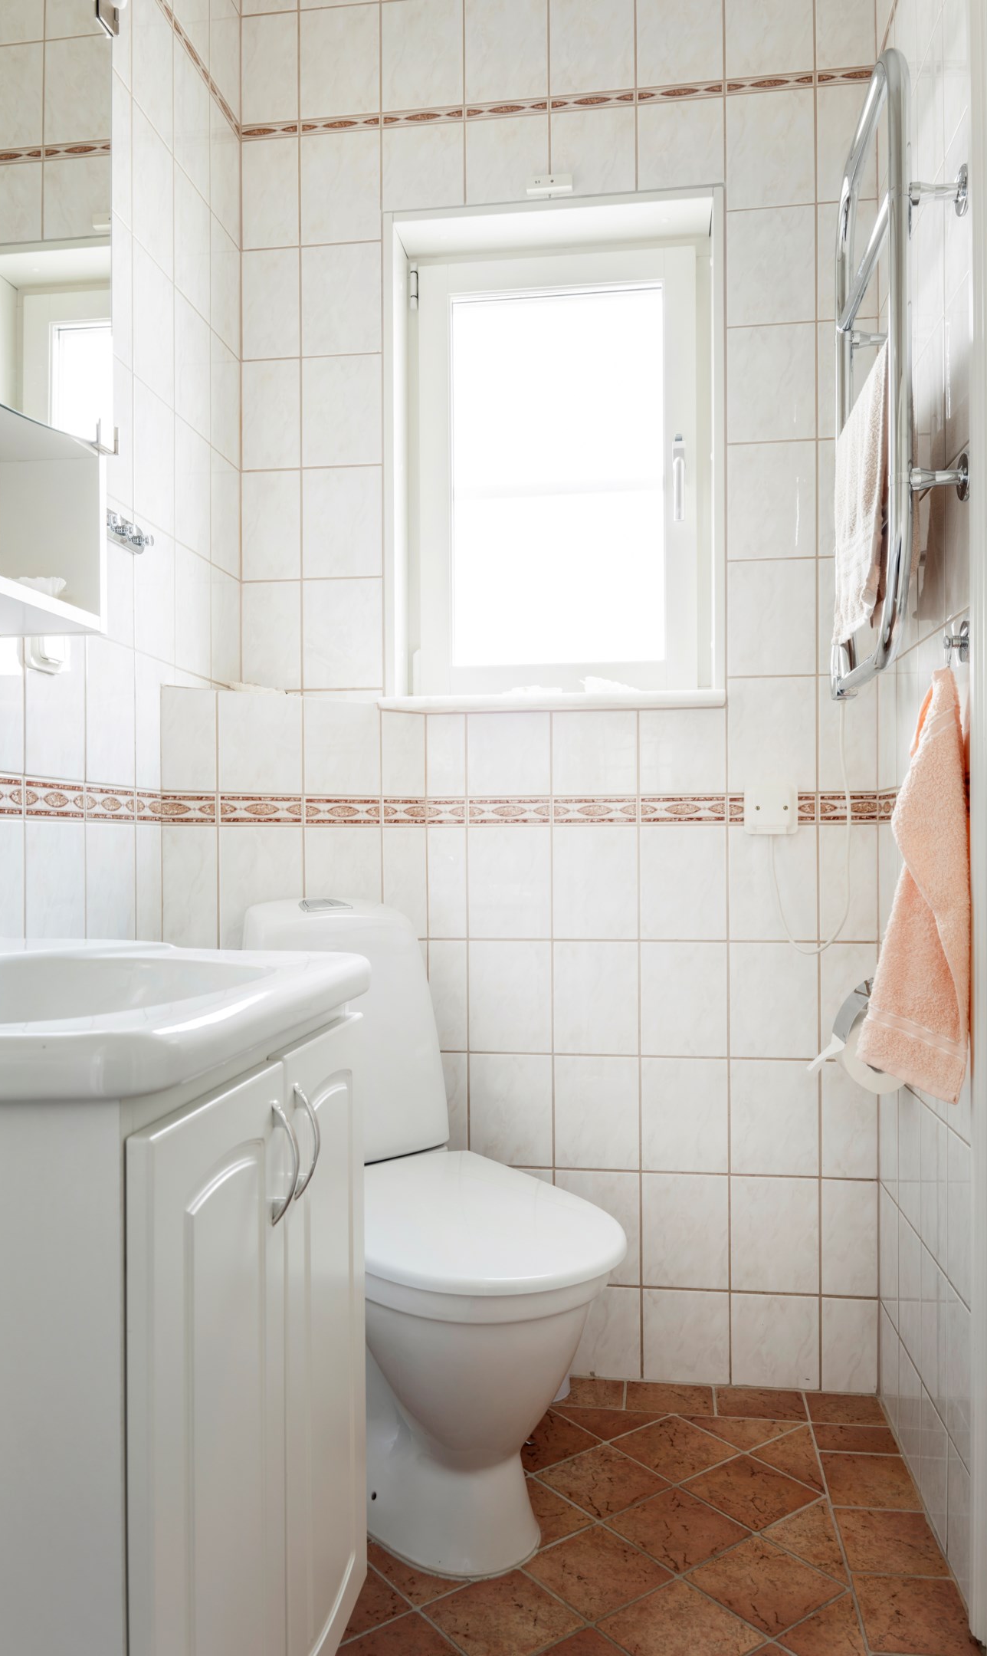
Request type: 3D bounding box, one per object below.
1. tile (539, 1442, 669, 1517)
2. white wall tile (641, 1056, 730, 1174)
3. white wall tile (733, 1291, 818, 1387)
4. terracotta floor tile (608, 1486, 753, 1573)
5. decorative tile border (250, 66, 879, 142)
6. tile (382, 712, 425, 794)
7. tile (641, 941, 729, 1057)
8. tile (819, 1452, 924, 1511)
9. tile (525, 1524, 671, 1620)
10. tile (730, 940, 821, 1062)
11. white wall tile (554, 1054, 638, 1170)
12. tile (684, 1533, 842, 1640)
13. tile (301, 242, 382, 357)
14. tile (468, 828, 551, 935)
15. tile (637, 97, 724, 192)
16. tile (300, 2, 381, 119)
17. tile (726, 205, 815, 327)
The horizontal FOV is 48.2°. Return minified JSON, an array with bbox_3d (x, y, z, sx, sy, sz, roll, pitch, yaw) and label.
[{"bbox_3d":[0.162,0.963,1.619,0.142,0.009,0.142,0,0,-37],"label":"tile"},{"bbox_3d":[0.334,0.500,1.923,0.149,0.198,0.010,0,0,8],"label":"white wall tile"},{"bbox_3d":[0.485,0.880,1.897,0.150,0.159,0.009,0,0,8],"label":"white wall tile"},{"bbox_3d":[0.252,0.962,1.507,0.142,0.009,0.142,0,0,-37],"label":"terracotta floor tile"},{"bbox_3d":[0.092,-1.274,1.952,1.120,0.025,0.010,0,0,8],"label":"decorative tile border"},{"bbox_3d":[-0.160,-0.130,1.955,0.092,0.146,0.010,0,0,-38],"label":"tile"},{"bbox_3d":[0.333,0.298,1.922,0.149,0.199,0.010,0,0,8],"label":"tile"},{"bbox_3d":[0.555,0.969,1.629,0.122,0.010,0.139,0,0,8],"label":"tile"},{"bbox_3d":[0.133,0.971,1.437,0.143,0.010,0.143,0,0,-37],"label":"tile"},{"bbox_3d":[0.485,0.298,1.912,0.149,0.199,0.010,0,0,8],"label":"tile"},{"bbox_3d":[0.182,0.502,1.953,0.149,0.198,0.010,0,0,8],"label":"white wall tile"},{"bbox_3d":[0.345,0.970,1.408,0.144,0.010,0.144,0,0,-37],"label":"tile"},{"bbox_3d":[-0.278,-0.964,2.017,0.149,0.200,0.010,0,0,8],"label":"tile"},{"bbox_3d":[0.030,0.097,1.957,0.149,0.199,0.009,0,0,8],"label":"tile"},{"bbox_3d":[0.325,-1.185,1.916,0.150,0.151,0.009,0,0,8],"label":"tile"},{"bbox_3d":[-0.277,-1.386,2.002,0.149,0.197,0.010,0,0,8],"label":"tile"},{"bbox_3d":[0.480,-0.972,1.915,0.149,0.198,0.010,0,0,8],"label":"tile"}]

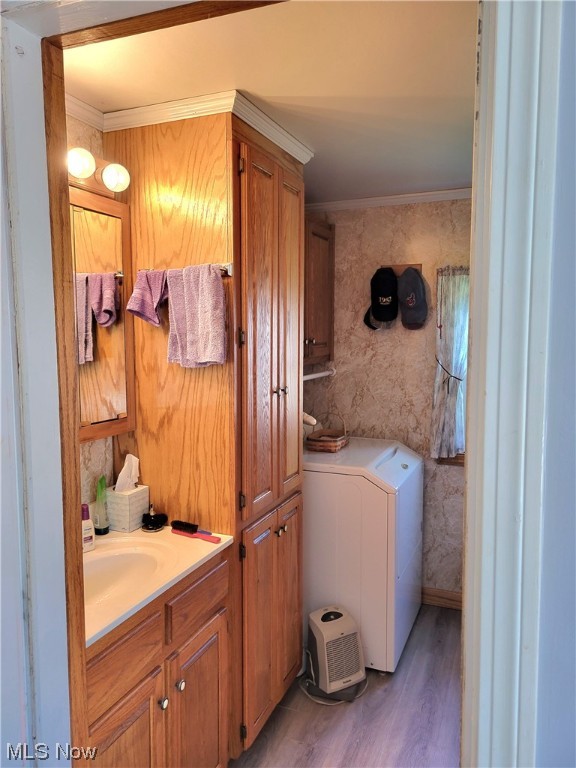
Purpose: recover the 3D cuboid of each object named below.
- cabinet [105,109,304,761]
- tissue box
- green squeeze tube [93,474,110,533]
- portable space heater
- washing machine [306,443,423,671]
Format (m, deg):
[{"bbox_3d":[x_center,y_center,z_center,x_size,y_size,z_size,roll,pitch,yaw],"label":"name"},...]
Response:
[{"bbox_3d":[-0.277,0.196,2.252,0.511,2.168,0.617,2,5,23],"label":"cabinet"},{"bbox_3d":[-0.558,0.430,2.004,0.101,0.131,0.109,2,5,23],"label":"tissue box"},{"bbox_3d":[-0.629,0.402,1.946,0.047,0.198,0.062,-1,5,-5],"label":"green squeeze tube"},{"bbox_3d":[0.213,1.145,2.441,0.203,0.280,0.182,-3,6,-30],"label":"portable space heater"},{"bbox_3d":[0.285,0.789,2.941,0.685,0.906,0.694,2,5,23],"label":"washing machine"}]

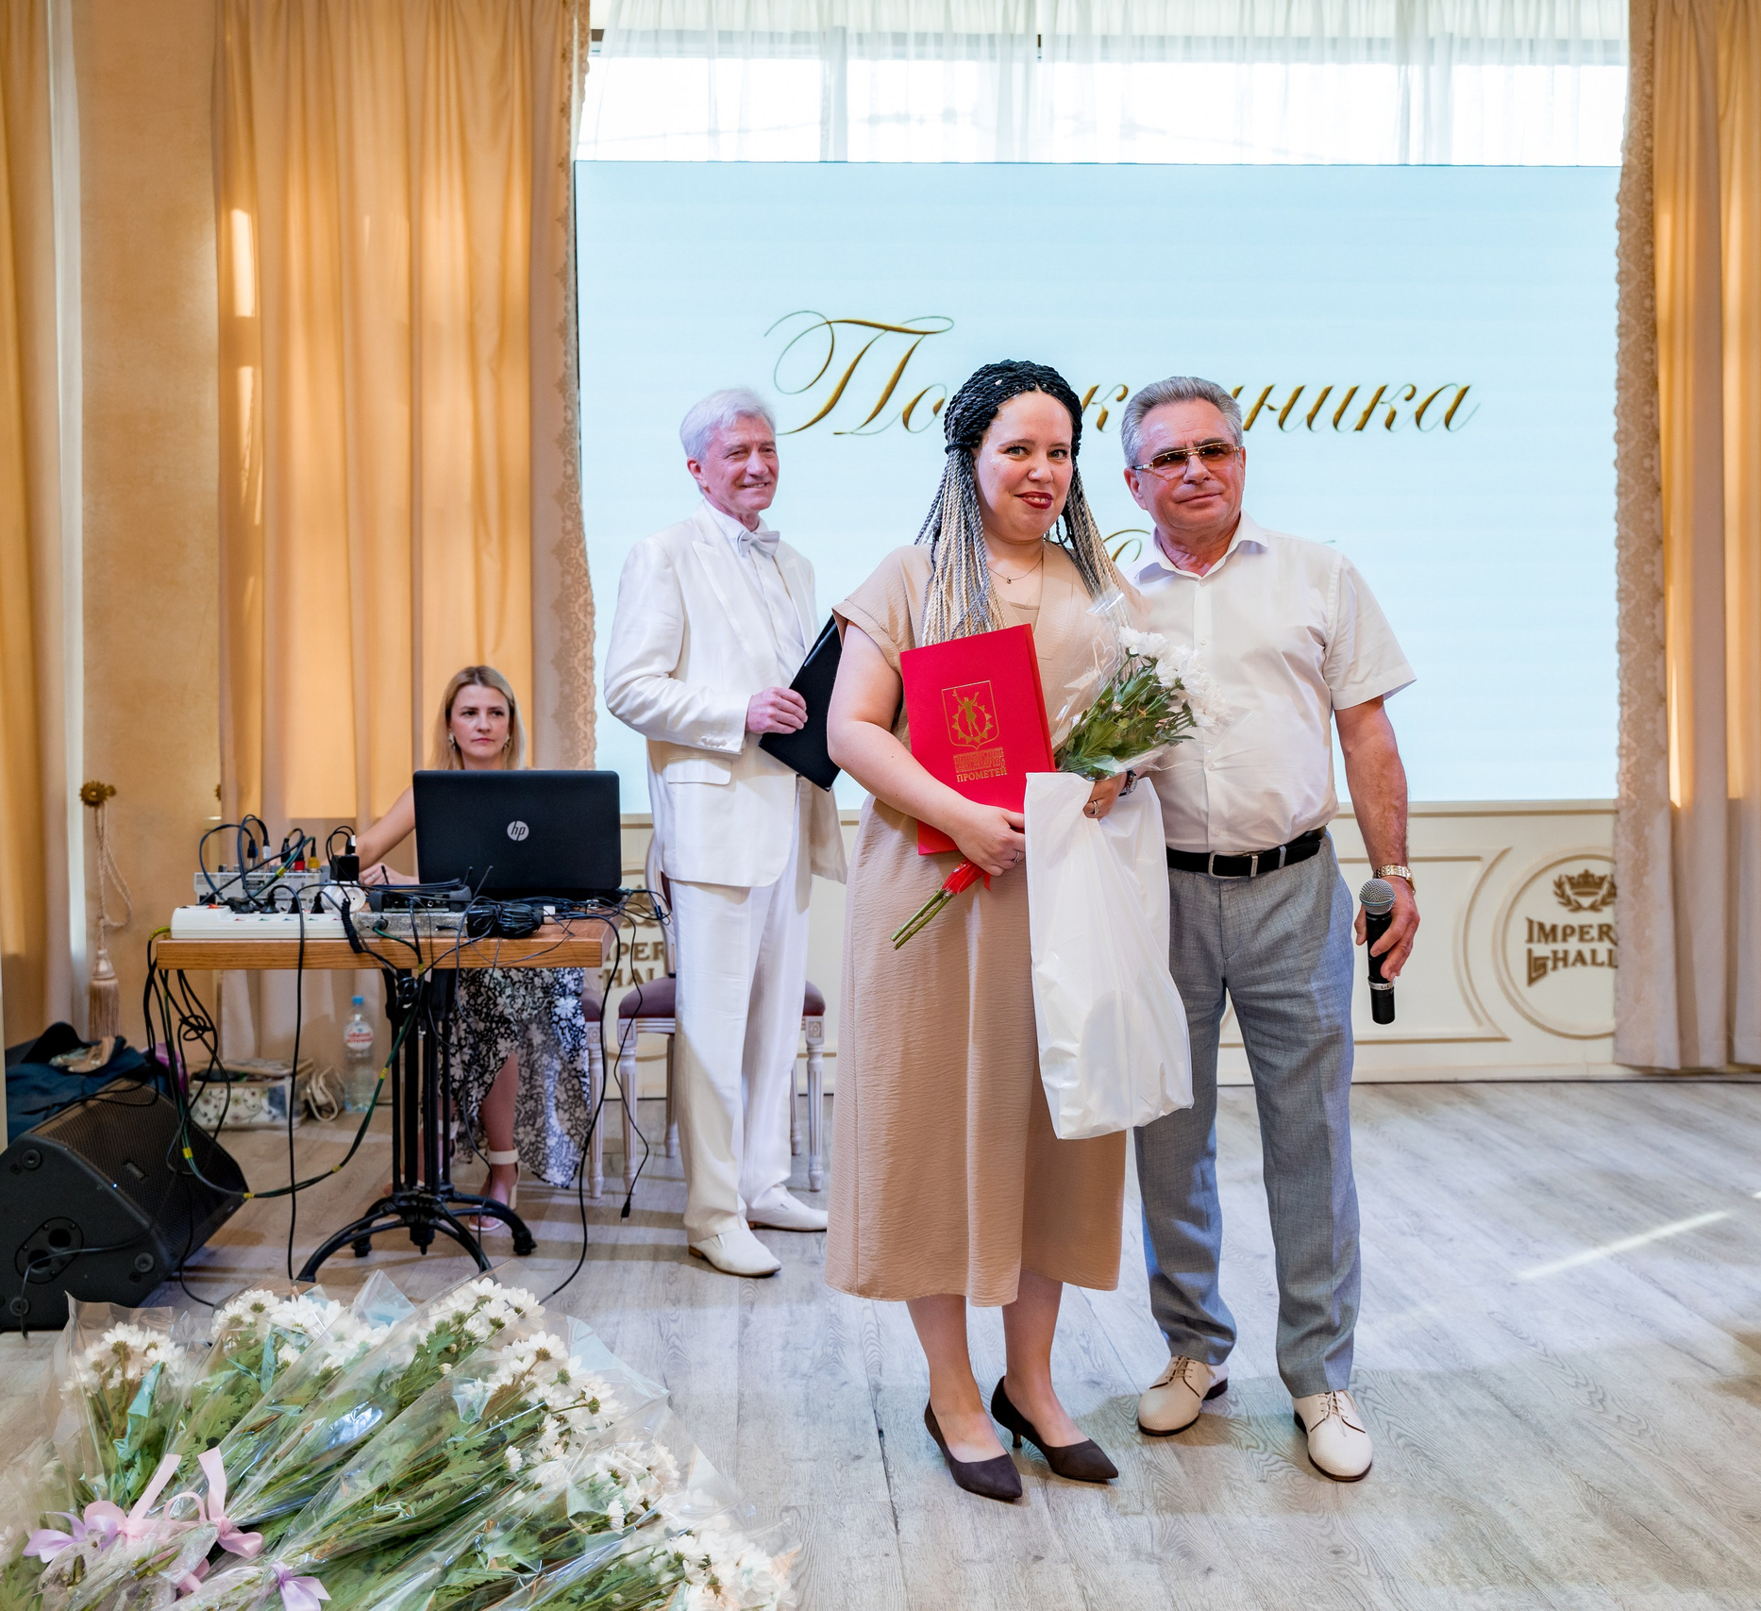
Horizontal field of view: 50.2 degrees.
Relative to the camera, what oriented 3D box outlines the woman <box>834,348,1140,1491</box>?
[{"bbox_3d":[0.151,0.170,2.880,0.490,1.682,0.420,-1,3,-16],"label":"woman"}]

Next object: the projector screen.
[{"bbox_3d":[0.675,-0.958,5.667,3.170,1.920,0.090,0,3,-4],"label":"projector screen"}]

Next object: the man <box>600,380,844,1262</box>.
[{"bbox_3d":[-0.335,0.038,3.987,0.500,1.821,0.420,-3,4,-36],"label":"man"}]

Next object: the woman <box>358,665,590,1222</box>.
[{"bbox_3d":[-0.965,0.298,4.463,0.500,1.252,0.720,0,3,-1],"label":"woman"}]

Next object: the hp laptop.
[{"bbox_3d":[-0.723,0.053,3.820,0.395,0.250,0.330,0,3,-3],"label":"hp laptop"}]

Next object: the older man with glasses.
[{"bbox_3d":[0.609,0.169,2.950,0.550,1.672,0.380,0,3,12],"label":"older man with glasses"}]

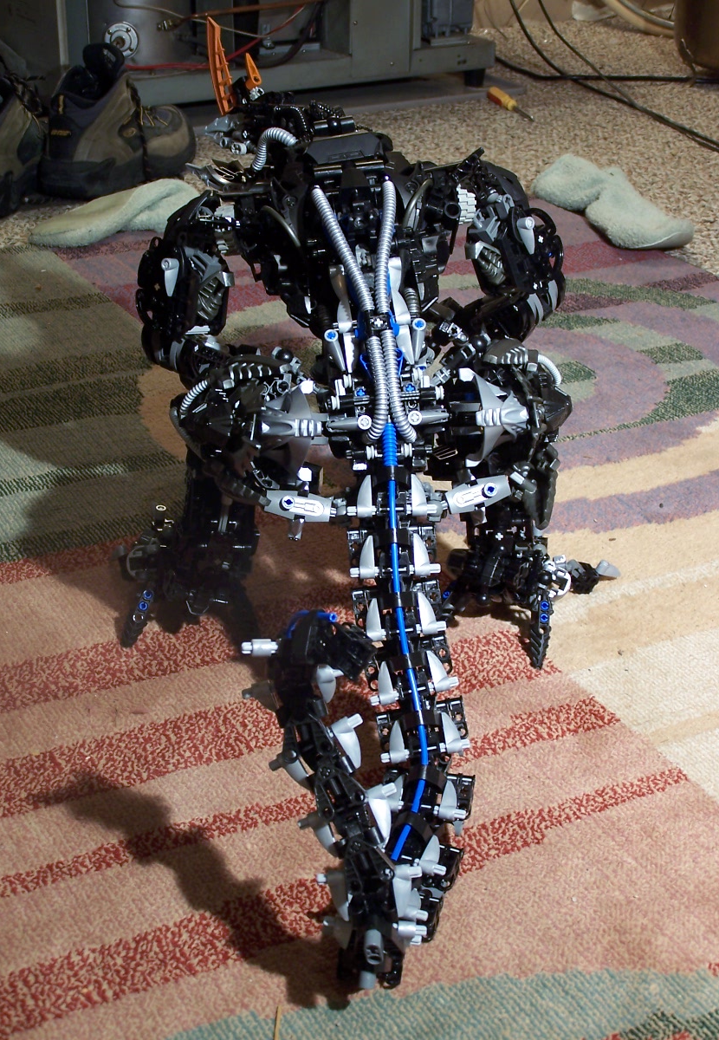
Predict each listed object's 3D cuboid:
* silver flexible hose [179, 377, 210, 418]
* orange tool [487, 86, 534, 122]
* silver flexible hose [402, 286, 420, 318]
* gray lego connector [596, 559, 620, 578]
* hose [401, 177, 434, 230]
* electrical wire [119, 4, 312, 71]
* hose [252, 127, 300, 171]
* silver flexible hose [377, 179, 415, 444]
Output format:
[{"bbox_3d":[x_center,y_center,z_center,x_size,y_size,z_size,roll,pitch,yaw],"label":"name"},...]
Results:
[{"bbox_3d":[-0.092,-0.068,0.985,0.017,0.022,0.014,0,24,0],"label":"silver flexible hose"},{"bbox_3d":[0.223,-0.609,2.607,0.020,0.020,0.183,-7,25,-14],"label":"orange tool"},{"bbox_3d":[0.031,-0.128,1.050,0.008,0.009,0.020,-23,46,10],"label":"silver flexible hose"},{"bbox_3d":[0.161,0.031,1.145,0.018,0.008,0.009,26,31,12],"label":"gray lego connector"},{"bbox_3d":[0.033,-0.182,1.020,0.018,0.028,0.016,0,24,0],"label":"hose"},{"bbox_3d":[-0.202,-0.699,2.555,0.315,0.062,0.045,-19,31,-36],"label":"electrical wire"},{"bbox_3d":[-0.055,-0.241,1.155,0.032,0.030,0.026,0,24,0],"label":"hose"},{"bbox_3d":[0.020,-0.119,0.956,0.023,0.152,0.026,0,-15,0],"label":"silver flexible hose"}]

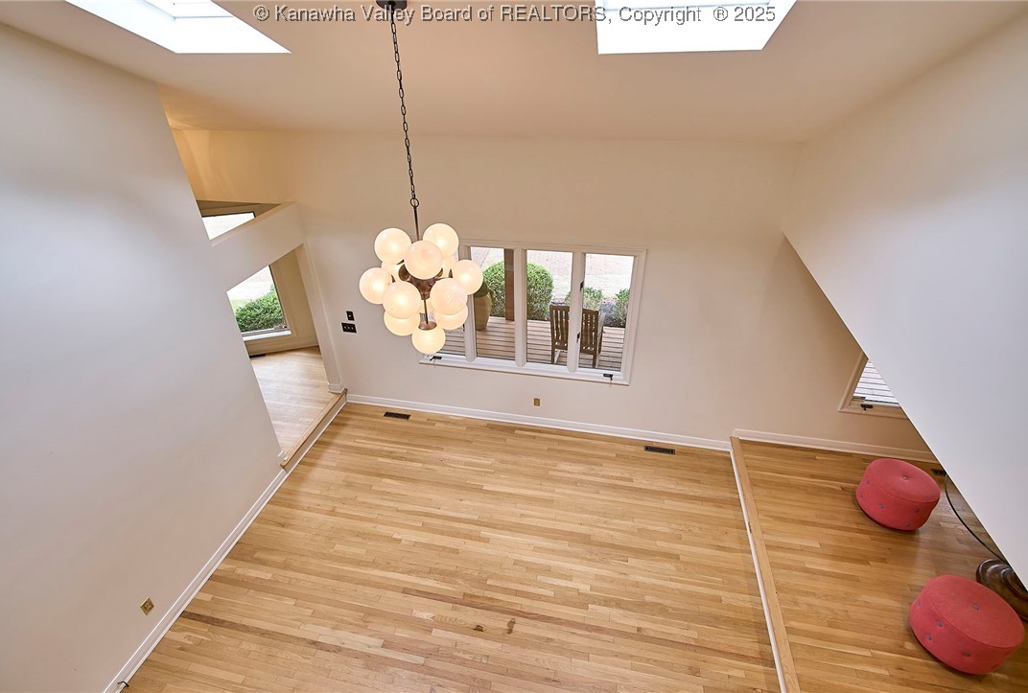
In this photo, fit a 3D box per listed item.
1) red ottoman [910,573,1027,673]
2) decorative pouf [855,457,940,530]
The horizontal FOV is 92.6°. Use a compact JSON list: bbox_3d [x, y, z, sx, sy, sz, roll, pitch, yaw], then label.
[{"bbox_3d":[3.260,1.997,3.562,0.545,0.400,0.545,6,33,11],"label":"red ottoman"},{"bbox_3d":[3.561,1.361,4.572,0.545,0.400,0.545,6,33,11],"label":"decorative pouf"}]

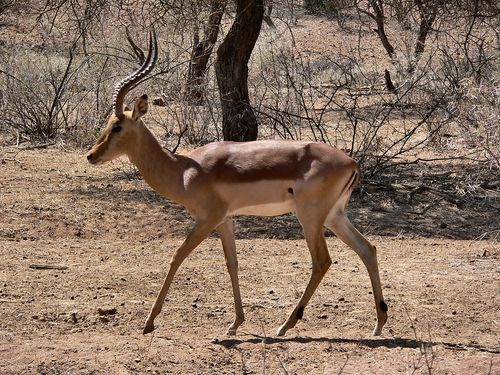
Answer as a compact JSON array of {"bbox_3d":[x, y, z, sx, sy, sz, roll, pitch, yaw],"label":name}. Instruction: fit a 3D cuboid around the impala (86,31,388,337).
[{"bbox_3d":[-0.056,-0.018,12.600,1.360,1.390,0.360,1,5,6],"label":"impala"}]

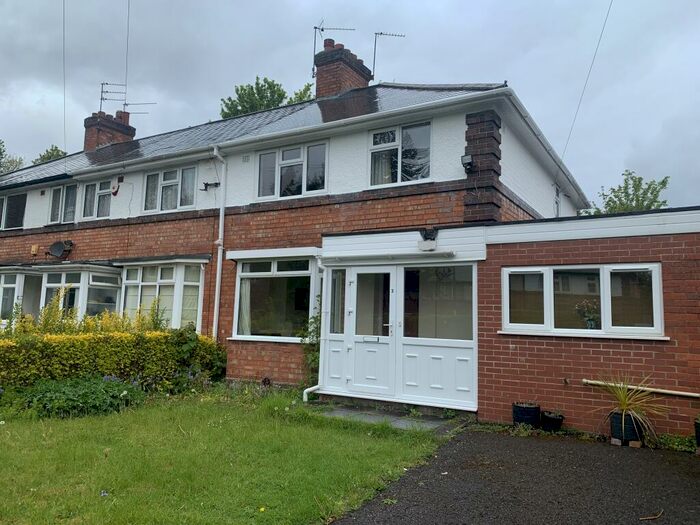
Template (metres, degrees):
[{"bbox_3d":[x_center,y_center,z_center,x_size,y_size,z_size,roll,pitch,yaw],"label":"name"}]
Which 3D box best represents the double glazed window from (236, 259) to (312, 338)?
[{"bbox_3d":[-1.415,0.687,9.630,1.747,1.468,0.090,-2,-7,31],"label":"double glazed window"}]

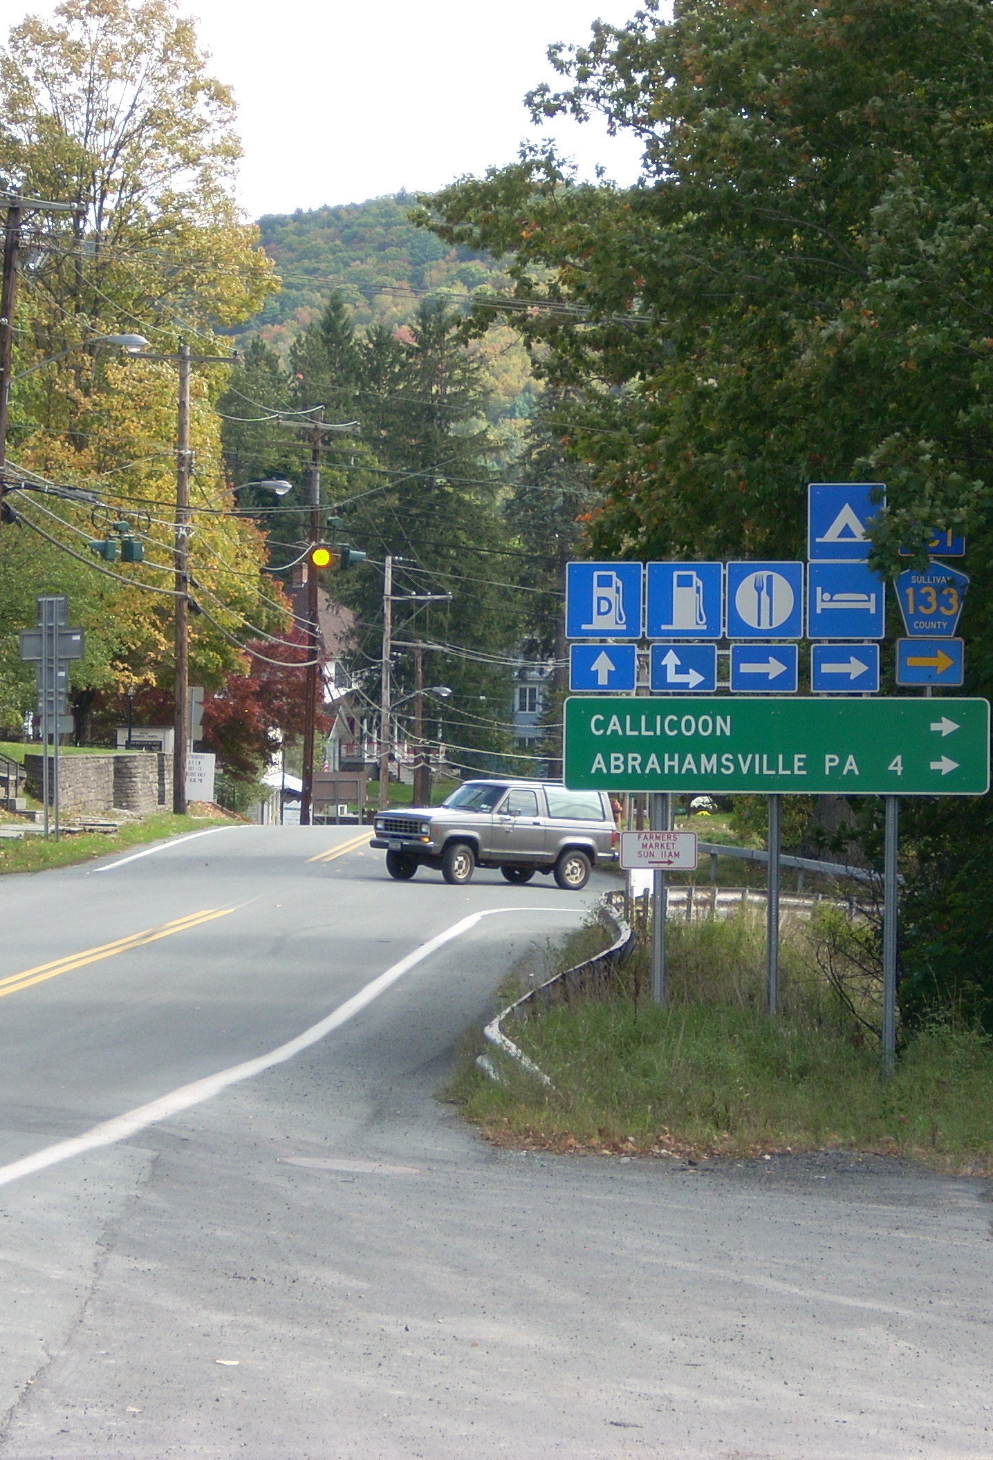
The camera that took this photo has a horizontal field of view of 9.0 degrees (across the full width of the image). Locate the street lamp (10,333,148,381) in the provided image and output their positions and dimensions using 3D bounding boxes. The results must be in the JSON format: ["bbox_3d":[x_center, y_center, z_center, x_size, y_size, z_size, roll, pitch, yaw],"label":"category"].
[{"bbox_3d":[-7.026,-6.271,106.000,2.300,0.790,0.360,0,0,3],"label":"street lamp"}]

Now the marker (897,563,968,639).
[{"bbox_3d":[3.433,-1.036,49.621,0.610,0.615,0.030,0,0,10],"label":"marker"}]

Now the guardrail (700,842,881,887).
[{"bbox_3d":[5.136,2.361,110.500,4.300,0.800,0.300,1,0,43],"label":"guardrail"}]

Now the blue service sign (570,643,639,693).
[{"bbox_3d":[0.848,-0.493,49.800,0.535,0.382,0.040,0,0,6],"label":"blue service sign"}]

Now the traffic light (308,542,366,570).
[{"bbox_3d":[-2.637,-2.875,104.000,0.970,0.460,0.480,0,0,2],"label":"traffic light"}]

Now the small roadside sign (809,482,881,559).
[{"bbox_3d":[2.767,-1.641,49.736,0.610,0.610,0.030,0,0,10],"label":"small roadside sign"}]

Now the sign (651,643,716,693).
[{"bbox_3d":[1.478,-0.486,49.700,0.534,0.381,0.040,0,0,3],"label":"sign"}]

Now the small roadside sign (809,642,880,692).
[{"bbox_3d":[2.759,-0.486,49.700,0.534,0.381,0.040,0,0,3],"label":"small roadside sign"}]

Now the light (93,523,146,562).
[{"bbox_3d":[-6.348,-3.148,106.000,0.850,0.690,0.600,0,0,22],"label":"light"}]

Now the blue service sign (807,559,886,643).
[{"bbox_3d":[2.757,-1.026,49.738,0.610,0.610,0.030,0,0,10],"label":"blue service sign"}]

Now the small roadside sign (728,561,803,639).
[{"bbox_3d":[2.125,-1.020,49.700,0.610,0.610,0.040,0,0,3],"label":"small roadside sign"}]

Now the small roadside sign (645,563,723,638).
[{"bbox_3d":[1.487,-1.026,49.955,0.610,0.610,0.030,0,0,10],"label":"small roadside sign"}]

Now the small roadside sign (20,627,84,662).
[{"bbox_3d":[-8.527,-1.629,121.000,1.220,0.610,0.050,0,0,5],"label":"small roadside sign"}]

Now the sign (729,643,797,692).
[{"bbox_3d":[2.116,-0.490,49.849,0.535,0.381,0.030,0,0,10],"label":"sign"}]

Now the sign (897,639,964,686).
[{"bbox_3d":[3.432,-0.535,49.800,0.535,0.382,0.040,0,0,6],"label":"sign"}]

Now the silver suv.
[{"bbox_3d":[0.030,1.700,103.600,4.000,1.720,1.730,3,0,-39],"label":"silver suv"}]

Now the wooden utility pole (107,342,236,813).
[{"bbox_3d":[-7.116,-3.397,140.000,2.650,10.500,0.380,0,0,0],"label":"wooden utility pole"}]

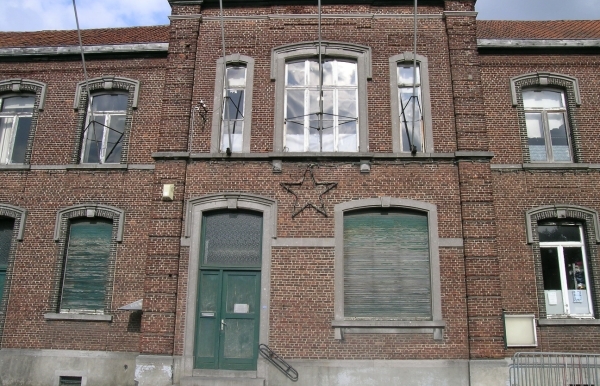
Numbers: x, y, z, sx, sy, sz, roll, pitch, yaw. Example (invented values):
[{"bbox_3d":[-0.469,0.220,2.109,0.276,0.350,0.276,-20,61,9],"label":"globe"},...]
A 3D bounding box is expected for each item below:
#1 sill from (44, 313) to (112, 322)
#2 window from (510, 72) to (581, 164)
[{"bbox_3d":[-5.417,3.081,11.945,1.710,0.150,0.250,0,-14,3],"label":"sill"},{"bbox_3d":[6.398,-1.970,12.607,1.800,2.550,0.270,0,-14,3],"label":"window"}]

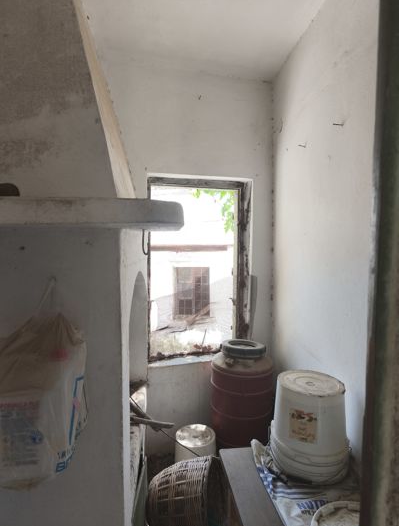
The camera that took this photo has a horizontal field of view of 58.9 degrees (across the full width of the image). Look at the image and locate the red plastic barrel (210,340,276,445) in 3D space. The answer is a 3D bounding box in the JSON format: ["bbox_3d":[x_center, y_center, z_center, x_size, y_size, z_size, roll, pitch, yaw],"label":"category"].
[{"bbox_3d":[0.304,0.917,2.515,0.435,0.680,0.435,0,5,0],"label":"red plastic barrel"}]

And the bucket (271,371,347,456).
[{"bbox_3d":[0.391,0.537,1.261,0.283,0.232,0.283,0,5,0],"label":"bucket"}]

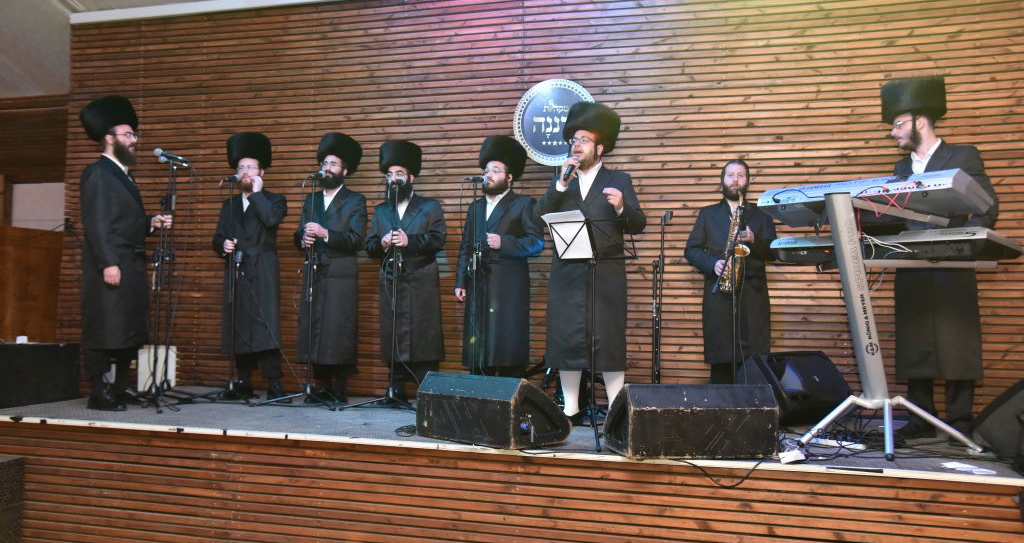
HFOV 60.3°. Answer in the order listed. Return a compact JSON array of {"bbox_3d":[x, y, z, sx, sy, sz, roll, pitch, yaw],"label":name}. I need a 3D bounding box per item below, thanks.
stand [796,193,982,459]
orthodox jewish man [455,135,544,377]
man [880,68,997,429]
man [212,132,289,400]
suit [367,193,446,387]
[{"bbox_3d":[1.893,0.256,4.571,0.700,1.270,0.880,3,-4,-44],"label":"stand"},{"bbox_3d":[-0.093,-0.016,5.930,0.570,1.840,0.420,0,-3,19],"label":"orthodox jewish man"},{"bbox_3d":[2.238,-0.089,4.646,0.490,1.940,0.540,3,-3,-40],"label":"man"},{"bbox_3d":[-1.903,-0.050,6.477,0.550,1.940,0.450,1,-3,3],"label":"man"},{"bbox_3d":[-0.723,0.136,6.083,0.540,1.350,0.400,1,-3,3],"label":"suit"}]

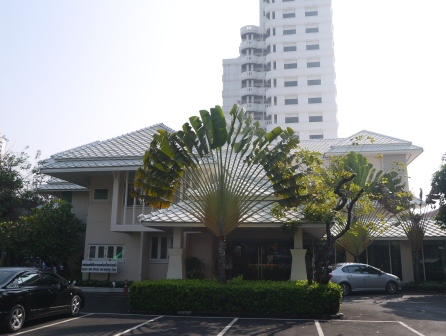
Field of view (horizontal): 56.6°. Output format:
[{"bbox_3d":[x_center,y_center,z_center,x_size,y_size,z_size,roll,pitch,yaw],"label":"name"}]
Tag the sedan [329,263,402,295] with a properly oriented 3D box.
[{"bbox_3d":[6.977,5.655,21.206,4.400,1.470,1.700,3,-13,-12],"label":"sedan"}]

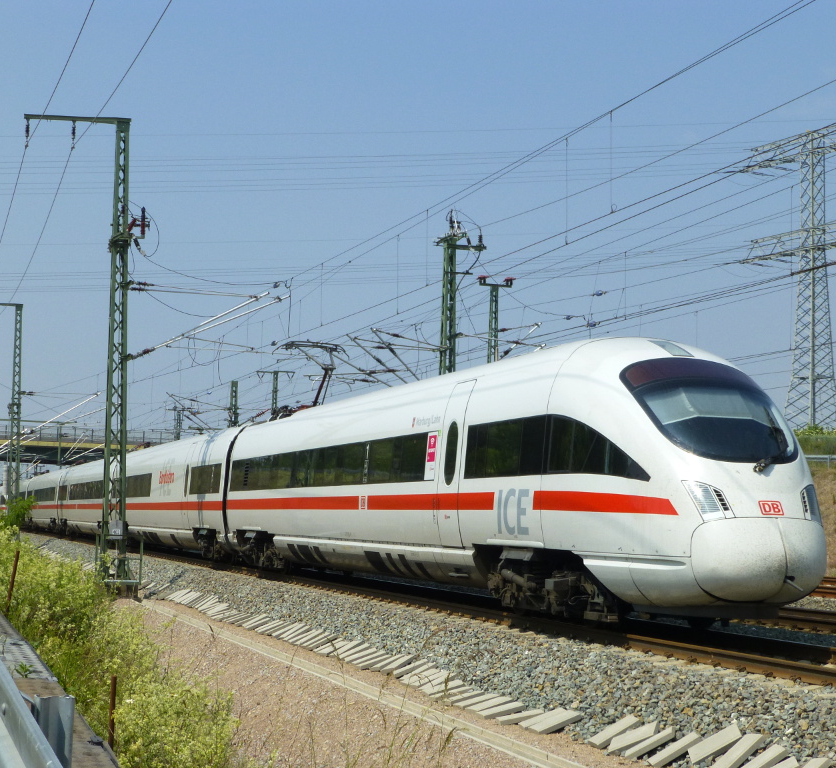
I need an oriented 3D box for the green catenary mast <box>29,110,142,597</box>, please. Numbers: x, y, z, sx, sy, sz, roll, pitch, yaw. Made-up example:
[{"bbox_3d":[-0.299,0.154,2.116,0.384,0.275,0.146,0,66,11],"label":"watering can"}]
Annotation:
[{"bbox_3d":[-8.697,-0.901,43.616,2.780,12.150,0.500,2,-4,-16],"label":"green catenary mast"}]

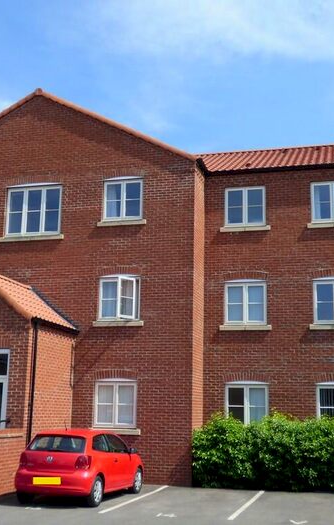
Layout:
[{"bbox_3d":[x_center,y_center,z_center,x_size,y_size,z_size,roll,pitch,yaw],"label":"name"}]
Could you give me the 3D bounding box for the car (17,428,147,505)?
[{"bbox_3d":[-1.759,4.376,14.624,1.710,1.460,3.970,-2,-13,16],"label":"car"}]

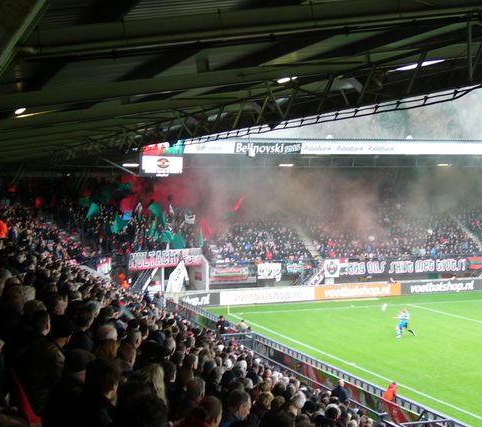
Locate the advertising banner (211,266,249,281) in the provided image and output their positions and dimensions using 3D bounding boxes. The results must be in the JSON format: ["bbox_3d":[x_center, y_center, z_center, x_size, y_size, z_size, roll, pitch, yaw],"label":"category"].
[{"bbox_3d":[-0.859,4.780,77.906,3.060,1.040,0.060,-1,2,-18],"label":"advertising banner"}]

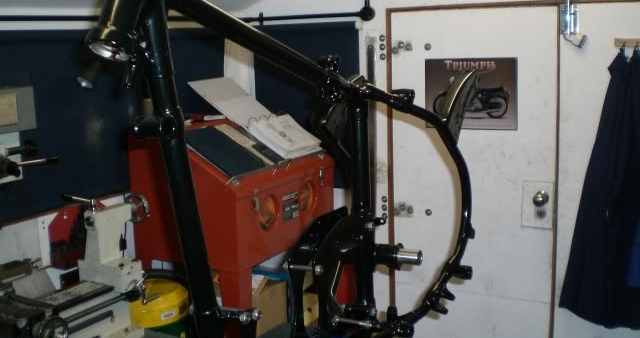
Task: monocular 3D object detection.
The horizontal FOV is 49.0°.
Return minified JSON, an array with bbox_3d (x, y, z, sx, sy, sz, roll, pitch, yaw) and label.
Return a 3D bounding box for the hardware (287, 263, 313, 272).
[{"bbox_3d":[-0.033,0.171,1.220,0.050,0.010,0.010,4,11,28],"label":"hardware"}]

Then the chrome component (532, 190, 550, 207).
[{"bbox_3d":[0.918,0.123,2.911,0.054,0.056,0.066,4,11,28],"label":"chrome component"}]

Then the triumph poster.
[{"bbox_3d":[0.649,-0.323,3.006,0.402,0.301,0.010,4,11,28],"label":"triumph poster"}]

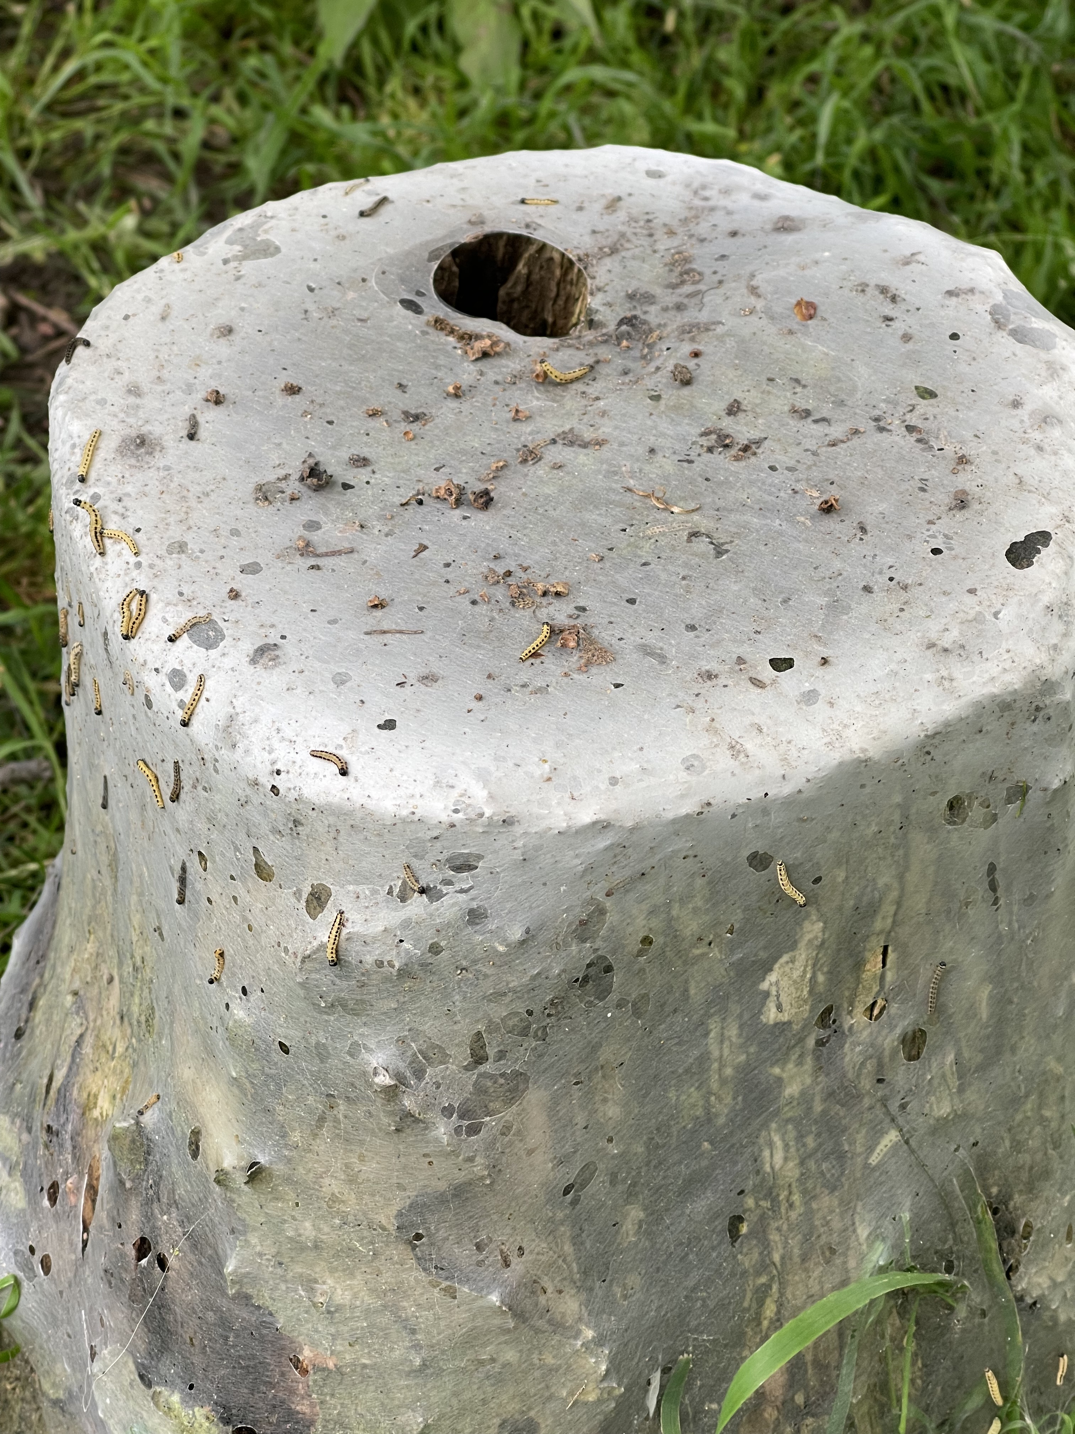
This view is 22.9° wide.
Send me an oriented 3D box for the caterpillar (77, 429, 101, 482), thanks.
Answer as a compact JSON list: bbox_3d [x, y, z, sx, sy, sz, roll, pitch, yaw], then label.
[{"bbox_3d":[-0.173,-0.101,1.025,0.004,0.003,0.024,6,64,15],"label":"caterpillar"}]

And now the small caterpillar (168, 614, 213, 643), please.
[{"bbox_3d":[-0.125,-0.033,0.951,0.018,0.003,0.005,-32,52,-9],"label":"small caterpillar"}]

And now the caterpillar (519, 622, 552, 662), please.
[{"bbox_3d":[0.000,-0.026,0.939,0.005,0.003,0.022,18,47,18],"label":"caterpillar"}]

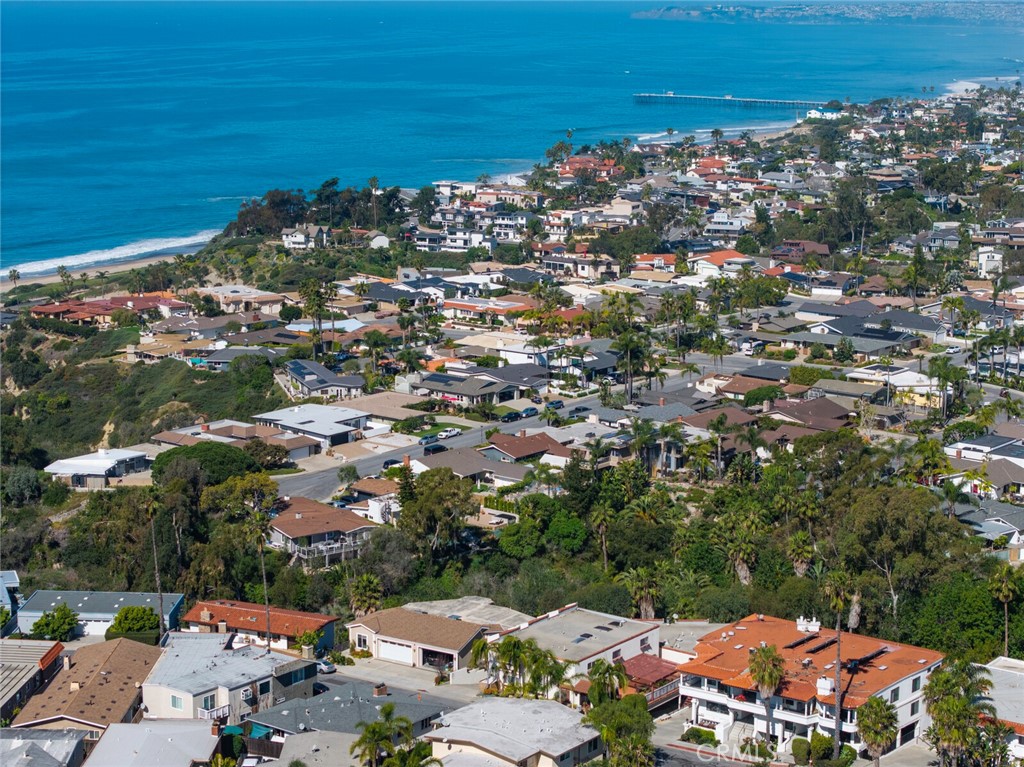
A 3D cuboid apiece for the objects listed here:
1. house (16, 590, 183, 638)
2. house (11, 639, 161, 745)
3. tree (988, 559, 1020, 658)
[{"bbox_3d":[-56.900,32.040,288.050,21.000,3.800,10.400,1,11,3],"label":"house"},{"bbox_3d":[-45.500,34.160,225.910,10.300,4.900,25.800,1,11,3],"label":"house"},{"bbox_3d":[63.300,29.290,267.200,4.000,12.800,4.000,0,11,0],"label":"tree"}]

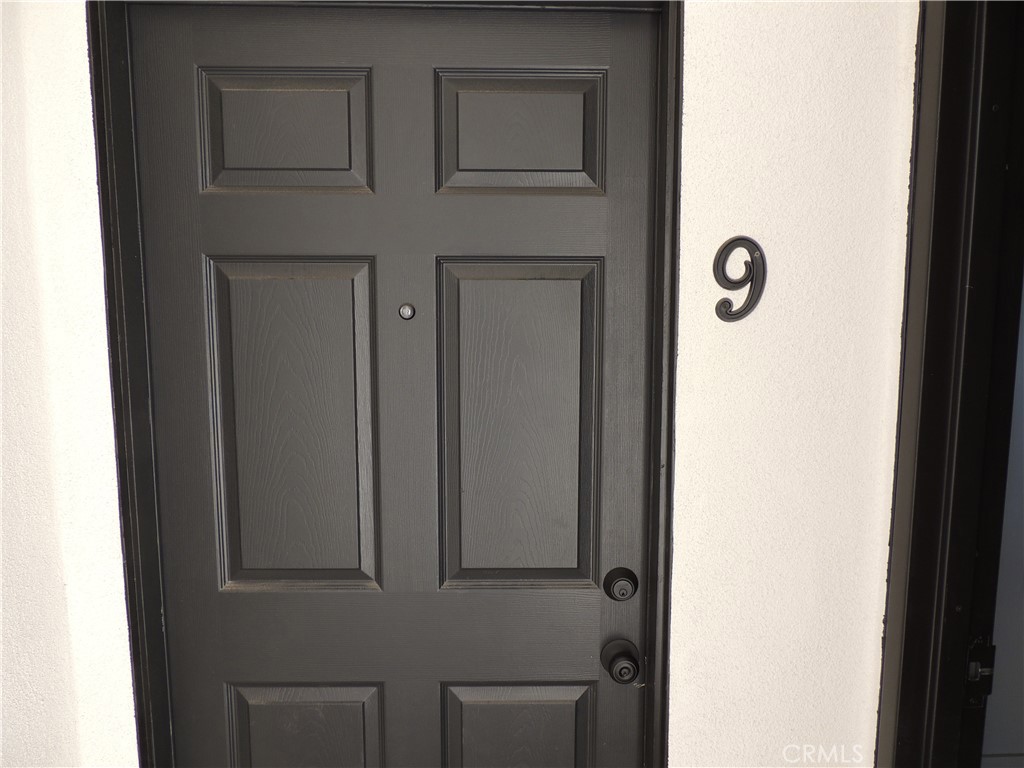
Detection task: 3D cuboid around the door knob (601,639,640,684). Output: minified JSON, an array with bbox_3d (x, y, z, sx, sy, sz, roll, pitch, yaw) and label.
[{"bbox_3d":[0.201,0.509,1.284,0.071,0.071,0.058,0,6,-1],"label":"door knob"}]

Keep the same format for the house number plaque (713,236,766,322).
[{"bbox_3d":[0.374,-0.172,1.166,0.089,0.142,0.010,0,6,-1],"label":"house number plaque"}]

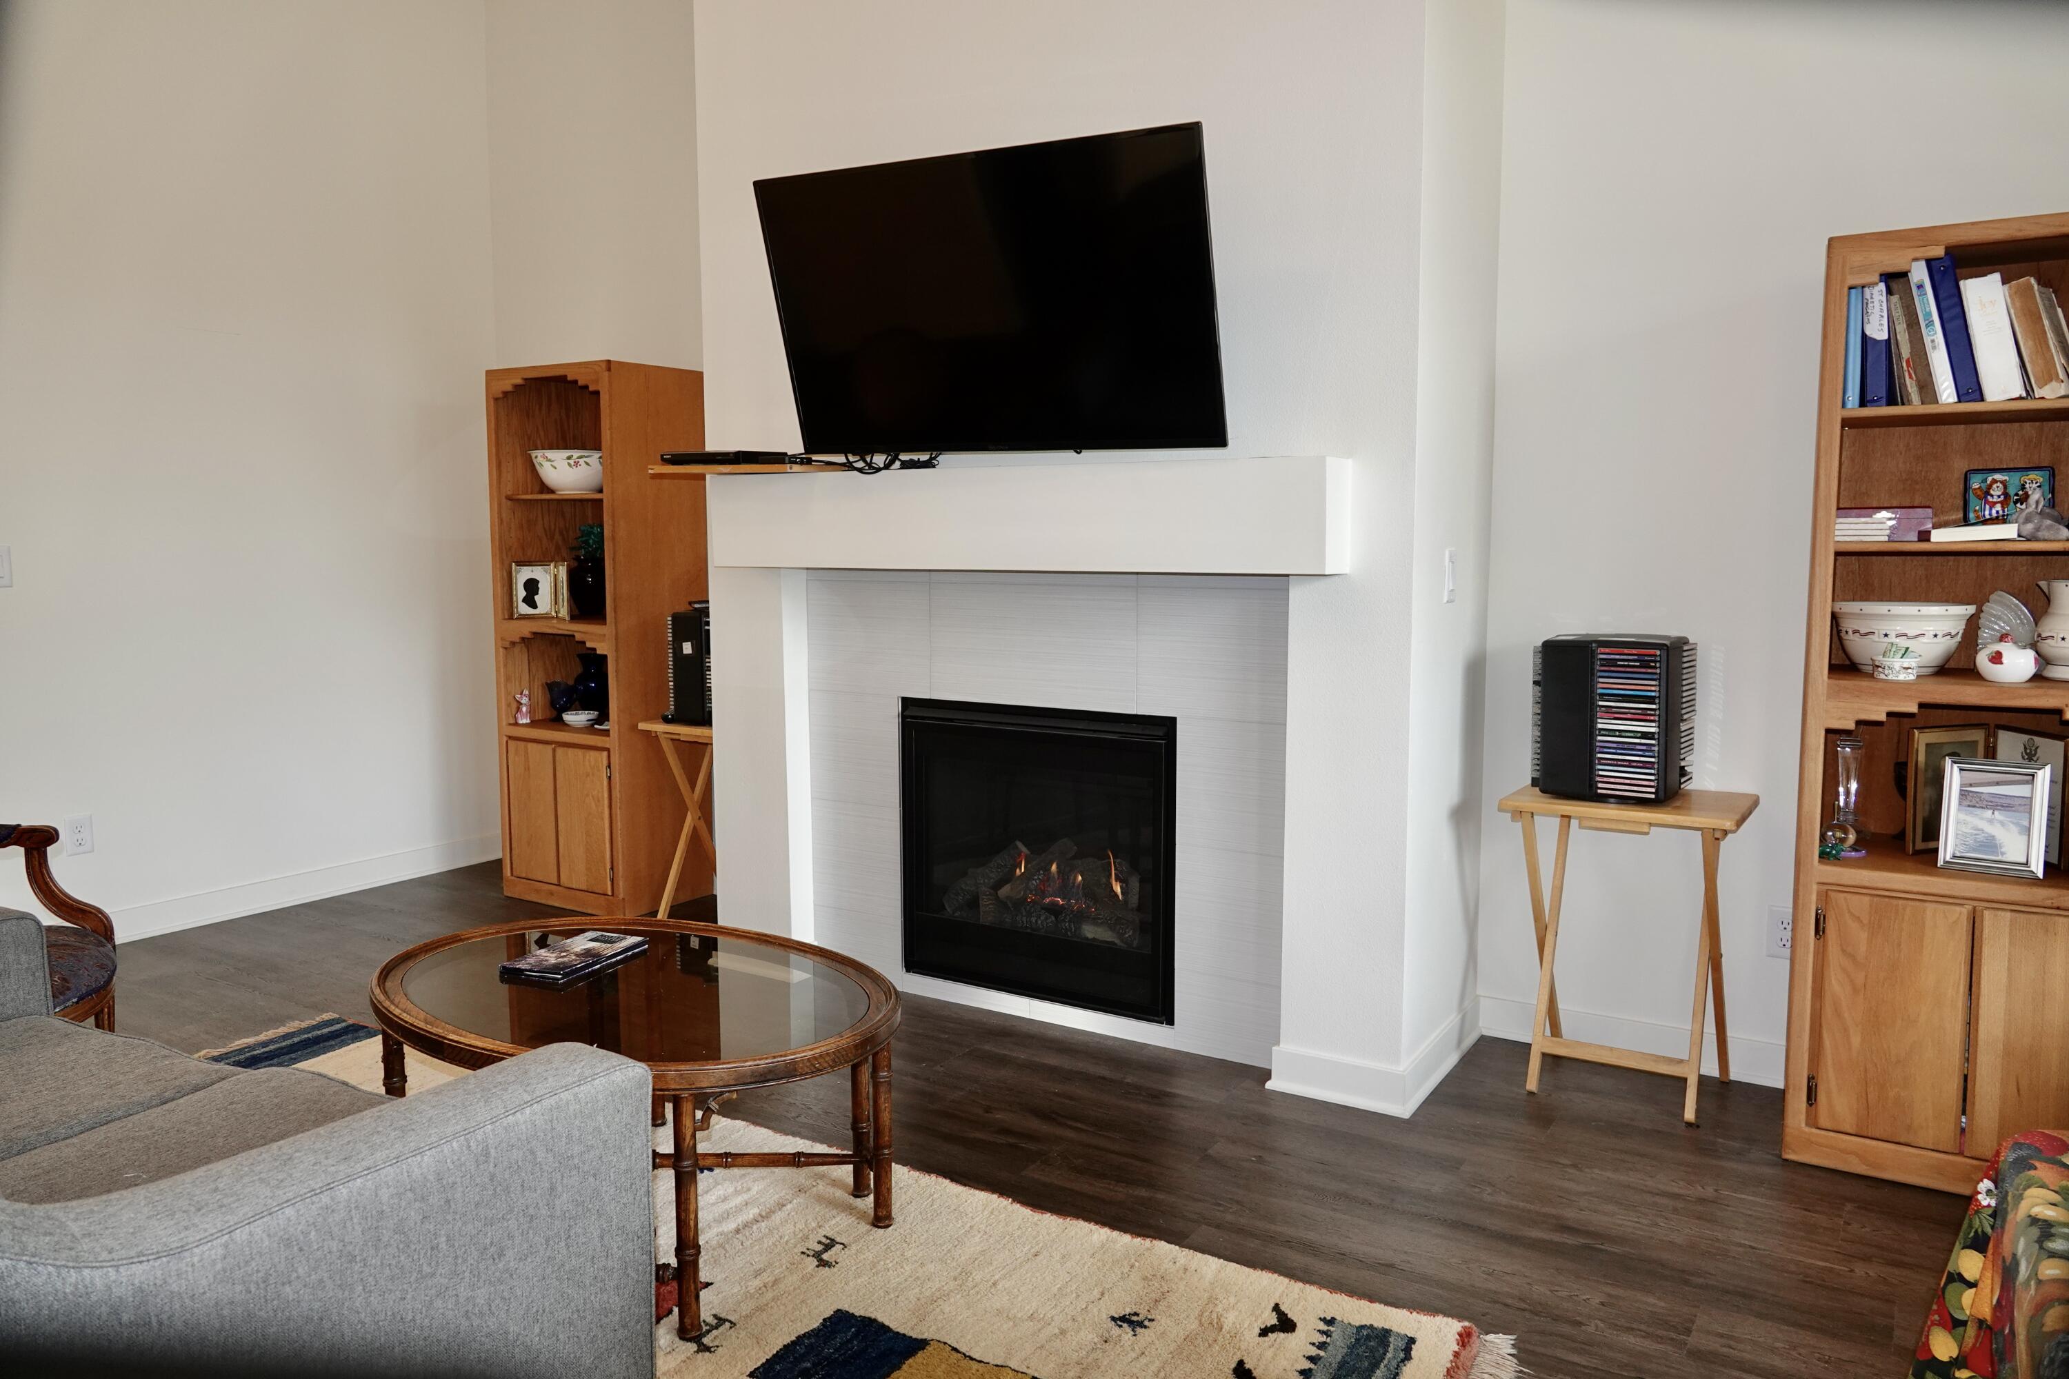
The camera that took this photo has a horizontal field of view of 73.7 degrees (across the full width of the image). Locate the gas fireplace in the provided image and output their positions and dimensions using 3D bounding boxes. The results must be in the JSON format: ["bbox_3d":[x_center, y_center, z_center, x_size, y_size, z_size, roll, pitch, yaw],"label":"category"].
[{"bbox_3d":[0.069,0.408,3.644,0.814,0.755,0.310,3,7,32],"label":"gas fireplace"}]

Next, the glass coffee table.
[{"bbox_3d":[-0.718,0.730,2.462,1.028,0.439,0.684,3,7,32],"label":"glass coffee table"}]

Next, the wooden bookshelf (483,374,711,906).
[{"bbox_3d":[-1.498,-0.177,4.780,0.605,1.816,0.398,3,7,32],"label":"wooden bookshelf"}]

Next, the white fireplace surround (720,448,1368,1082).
[{"bbox_3d":[-0.075,0.170,3.393,1.717,1.395,0.245,3,7,32],"label":"white fireplace surround"}]

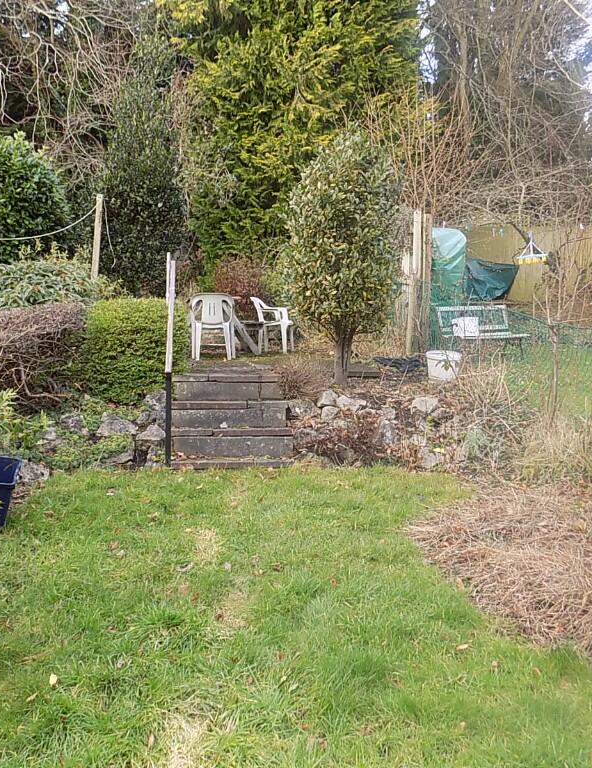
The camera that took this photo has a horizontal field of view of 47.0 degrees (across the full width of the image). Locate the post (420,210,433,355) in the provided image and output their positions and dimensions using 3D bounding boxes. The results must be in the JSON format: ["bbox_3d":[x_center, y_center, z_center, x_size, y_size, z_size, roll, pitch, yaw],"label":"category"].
[{"bbox_3d":[1.733,-1.356,9.000,0.110,1.830,0.110,0,5,0],"label":"post"}]

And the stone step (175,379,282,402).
[{"bbox_3d":[-0.583,0.043,5.880,0.930,0.200,0.330,0,5,0],"label":"stone step"}]

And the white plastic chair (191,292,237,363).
[{"bbox_3d":[-1.012,-0.693,8.350,0.550,0.800,0.550,-1,5,-7],"label":"white plastic chair"}]

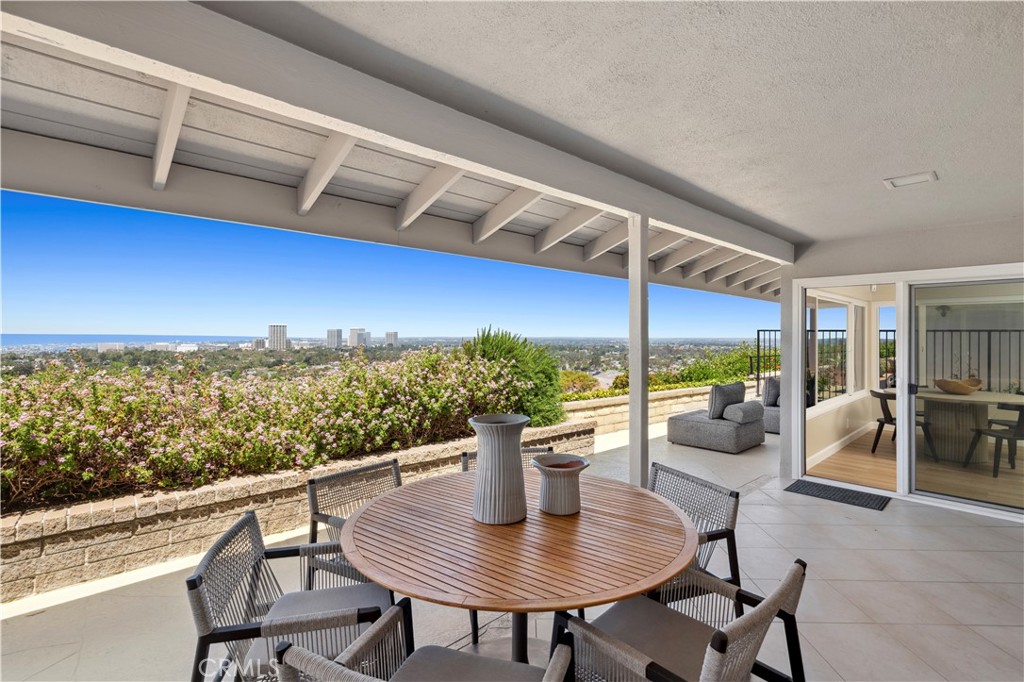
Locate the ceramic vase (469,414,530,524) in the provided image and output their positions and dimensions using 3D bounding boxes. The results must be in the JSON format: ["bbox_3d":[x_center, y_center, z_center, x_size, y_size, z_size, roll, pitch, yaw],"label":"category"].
[{"bbox_3d":[-0.050,0.531,1.937,0.256,0.400,0.256,0,1,0],"label":"ceramic vase"}]

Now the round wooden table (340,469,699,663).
[{"bbox_3d":[0.033,1.096,1.907,1.370,0.745,1.370,0,0,0],"label":"round wooden table"}]

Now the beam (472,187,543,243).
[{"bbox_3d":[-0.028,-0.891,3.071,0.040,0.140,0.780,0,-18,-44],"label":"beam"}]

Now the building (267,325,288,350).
[{"bbox_3d":[-670.147,-7.923,1300.003,48.000,73.000,40.000,0,1,-30],"label":"building"}]

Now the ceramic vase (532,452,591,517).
[{"bbox_3d":[0.209,0.622,1.982,0.250,0.205,0.250,0,0,0],"label":"ceramic vase"}]

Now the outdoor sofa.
[{"bbox_3d":[2.810,1.026,6.330,0.920,0.790,0.940,-1,1,-44],"label":"outdoor sofa"}]

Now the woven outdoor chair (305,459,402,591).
[{"bbox_3d":[-0.629,1.077,2.264,0.580,0.790,0.550,1,1,41],"label":"woven outdoor chair"}]

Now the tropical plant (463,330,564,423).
[{"bbox_3d":[0.020,0.428,6.106,1.300,1.250,1.200,0,1,0],"label":"tropical plant"}]

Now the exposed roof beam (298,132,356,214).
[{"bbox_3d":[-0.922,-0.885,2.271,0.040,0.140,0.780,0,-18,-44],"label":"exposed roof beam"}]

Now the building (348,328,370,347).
[{"bbox_3d":[-536.382,-8.380,1600.021,62.000,66.000,50.000,0,1,-24],"label":"building"}]

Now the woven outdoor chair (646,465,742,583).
[{"bbox_3d":[0.666,1.077,2.206,0.580,0.790,0.550,0,1,-25],"label":"woven outdoor chair"}]

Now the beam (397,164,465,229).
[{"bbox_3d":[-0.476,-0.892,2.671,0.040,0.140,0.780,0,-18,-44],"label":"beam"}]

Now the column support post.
[{"bbox_3d":[0.823,0.332,2.949,0.092,2.263,0.092,-1,1,-44],"label":"column support post"}]

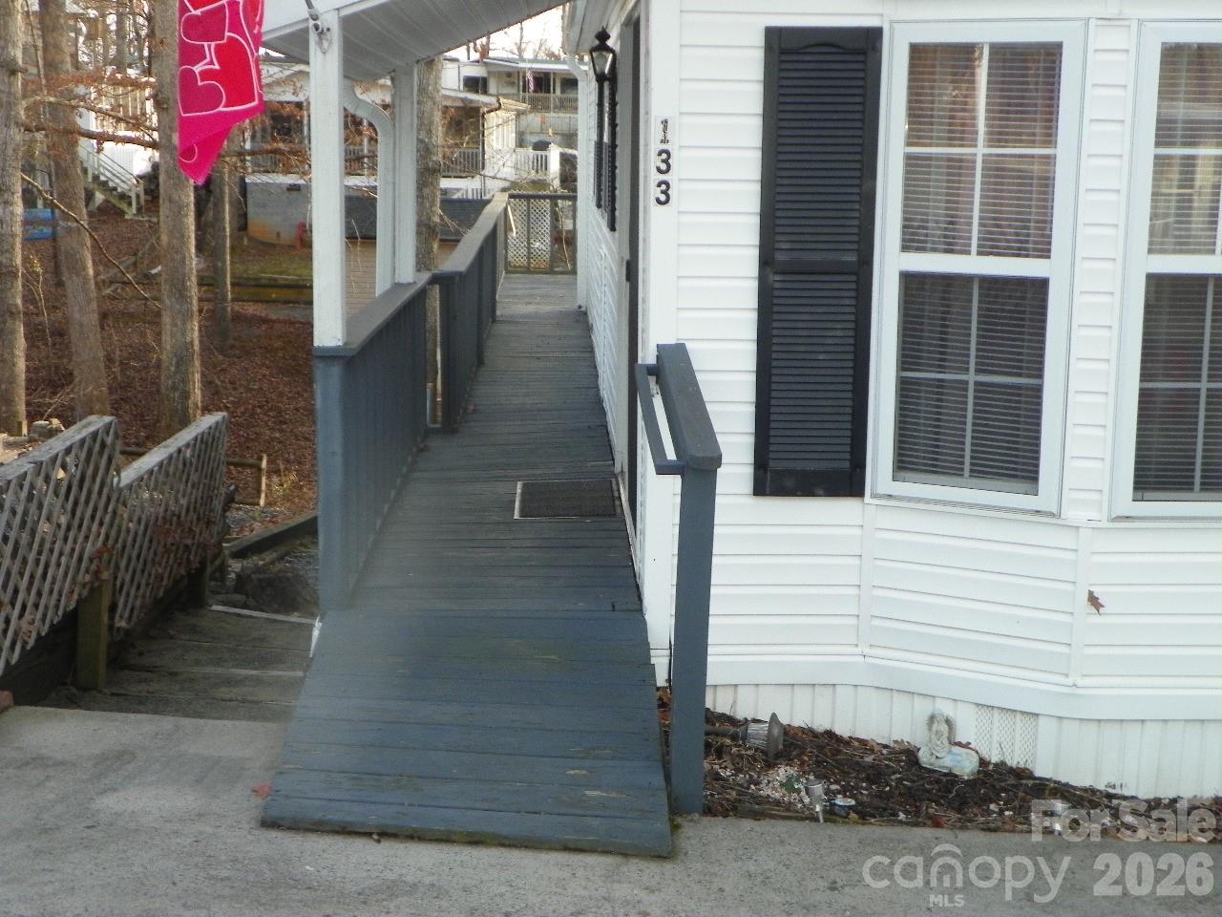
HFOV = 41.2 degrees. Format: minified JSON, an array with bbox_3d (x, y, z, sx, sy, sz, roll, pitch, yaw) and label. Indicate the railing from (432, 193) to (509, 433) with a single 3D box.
[{"bbox_3d":[-1.168,-1.787,15.178,0.210,1.000,12.200,0,11,-2],"label":"railing"}]

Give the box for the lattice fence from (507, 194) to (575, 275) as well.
[{"bbox_3d":[-0.895,-2.924,21.207,0.970,1.045,0.120,0,11,-2],"label":"lattice fence"}]

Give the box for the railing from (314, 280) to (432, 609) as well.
[{"bbox_3d":[-0.982,-0.260,7.333,0.150,0.915,3.740,0,11,-2],"label":"railing"}]

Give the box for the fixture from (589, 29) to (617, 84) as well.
[{"bbox_3d":[-0.036,-1.929,7.831,0.150,0.275,0.140,0,11,-2],"label":"fixture"}]

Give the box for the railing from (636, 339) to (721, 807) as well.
[{"bbox_3d":[0.185,0.310,4.873,0.174,1.200,1.150,0,11,-2],"label":"railing"}]

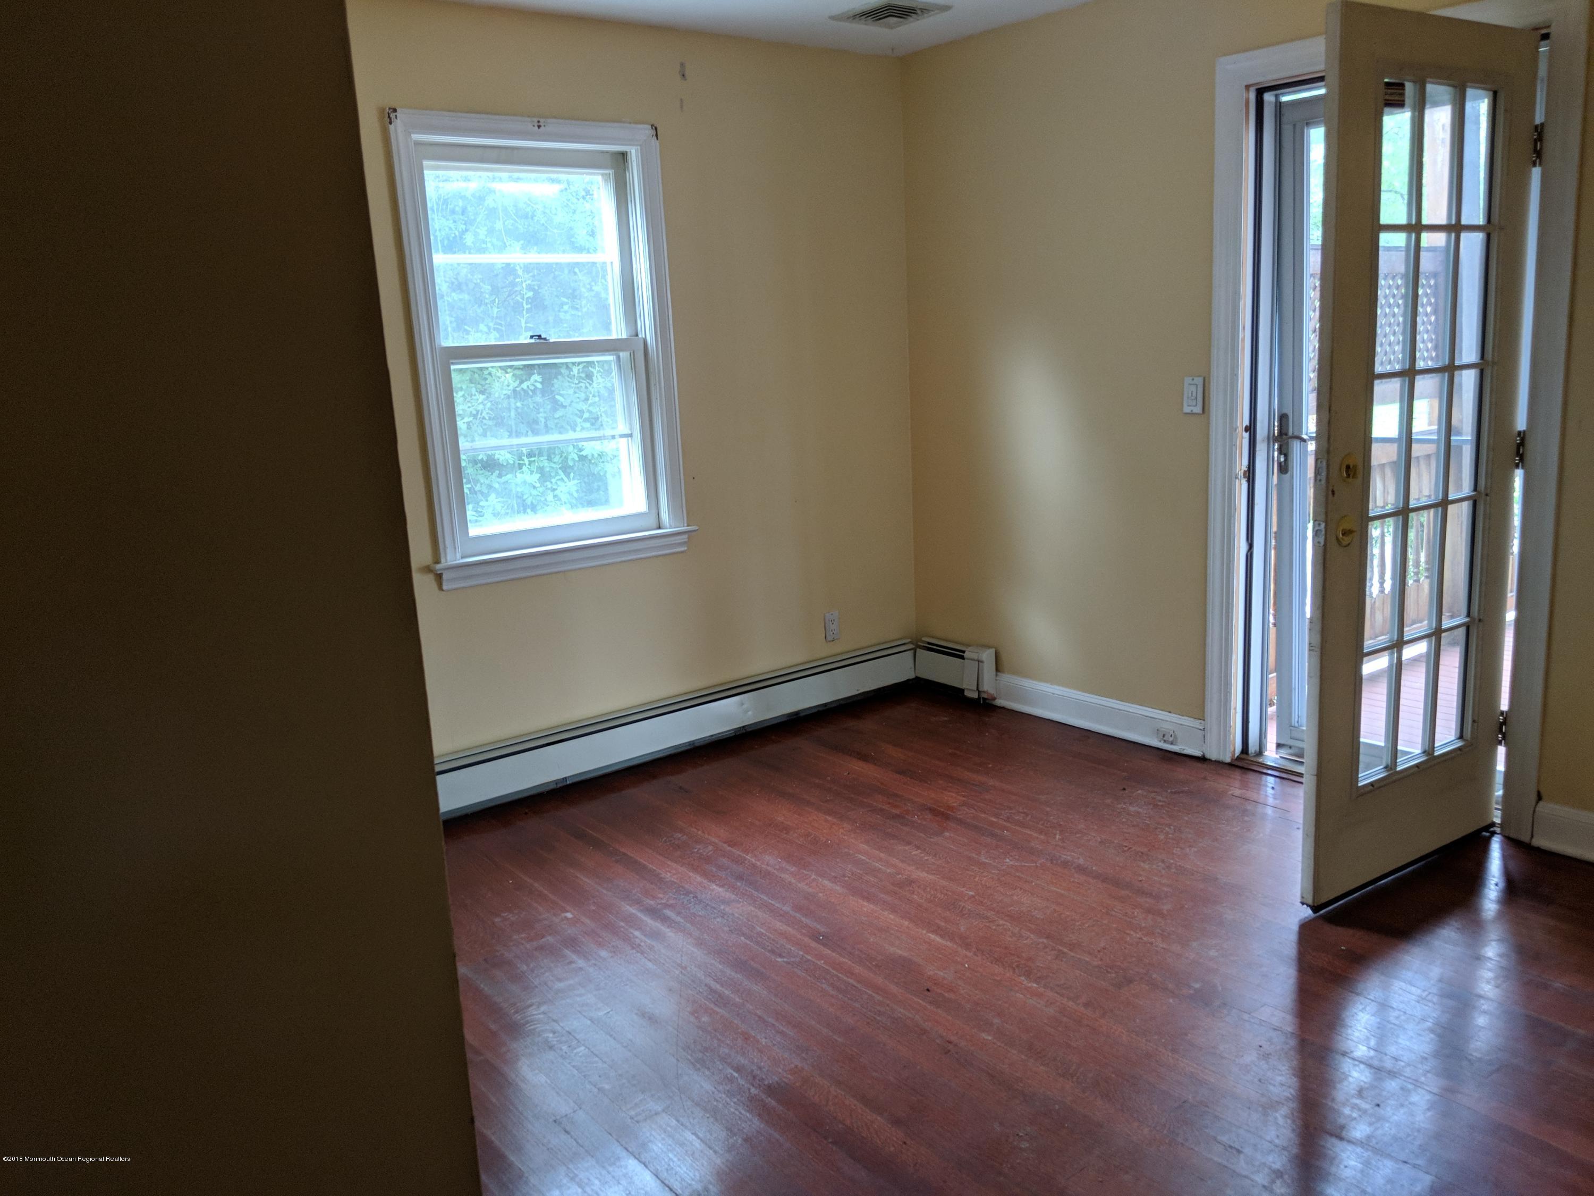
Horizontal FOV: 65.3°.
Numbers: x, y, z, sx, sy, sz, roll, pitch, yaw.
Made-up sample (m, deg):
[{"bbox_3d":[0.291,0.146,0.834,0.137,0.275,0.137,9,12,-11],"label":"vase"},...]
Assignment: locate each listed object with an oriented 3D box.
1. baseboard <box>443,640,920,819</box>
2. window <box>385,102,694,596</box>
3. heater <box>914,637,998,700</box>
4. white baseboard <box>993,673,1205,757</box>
[{"bbox_3d":[-0.340,0.443,4.507,2.090,0.193,0.071,-12,15,-36],"label":"baseboard"},{"bbox_3d":[-0.793,-0.796,4.020,0.955,1.423,0.115,-12,15,-36],"label":"window"},{"bbox_3d":[0.643,0.283,4.959,0.070,0.203,0.430,-12,15,-36],"label":"heater"},{"bbox_3d":[1.070,0.410,4.452,0.029,0.123,0.905,-12,15,-36],"label":"white baseboard"}]

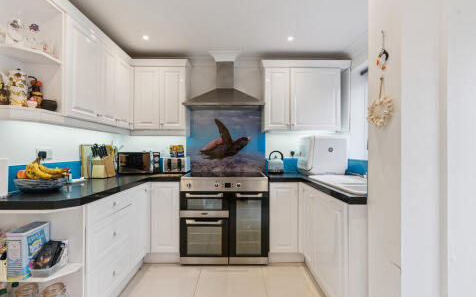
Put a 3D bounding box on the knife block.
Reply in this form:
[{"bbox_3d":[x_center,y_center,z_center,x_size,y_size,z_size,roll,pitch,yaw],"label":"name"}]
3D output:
[{"bbox_3d":[-1.350,0.187,2.275,0.125,0.220,0.180,0,-1,0],"label":"knife block"}]

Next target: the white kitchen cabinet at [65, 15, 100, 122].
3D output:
[{"bbox_3d":[-1.375,-0.594,1.800,0.320,0.730,0.410,0,-1,0],"label":"white kitchen cabinet"}]

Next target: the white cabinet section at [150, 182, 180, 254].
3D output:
[{"bbox_3d":[-0.745,0.715,2.570,0.300,0.730,0.560,0,0,0],"label":"white cabinet section"}]

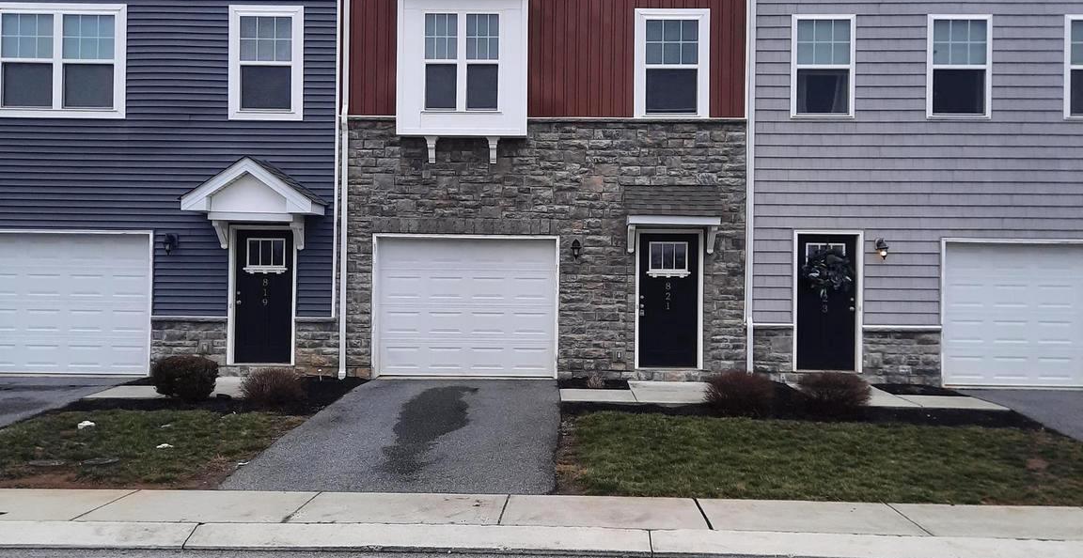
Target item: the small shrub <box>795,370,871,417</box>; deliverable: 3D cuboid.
[{"bbox_3d":[3.572,1.399,12.800,0.920,0.580,0.880,1,0,1],"label":"small shrub"}]

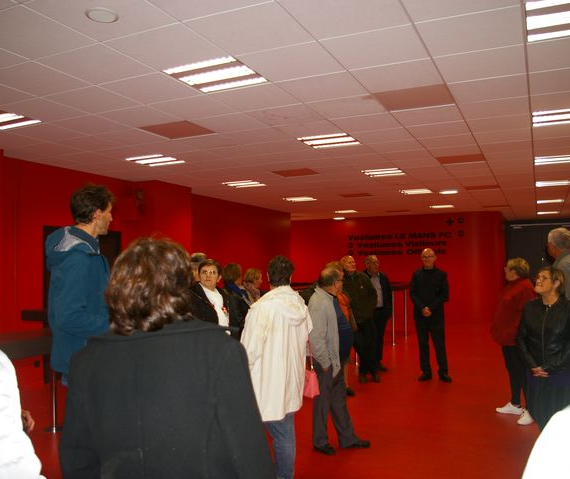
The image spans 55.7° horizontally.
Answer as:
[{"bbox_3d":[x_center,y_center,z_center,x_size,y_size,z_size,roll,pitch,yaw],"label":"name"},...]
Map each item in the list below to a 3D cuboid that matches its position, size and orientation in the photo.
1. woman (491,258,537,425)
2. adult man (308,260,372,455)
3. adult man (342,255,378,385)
[{"bbox_3d":[2.301,1.001,5.415,0.420,1.626,0.500,-1,-3,14],"label":"woman"},{"bbox_3d":[0.458,1.006,4.634,0.500,1.580,0.480,-1,-2,9],"label":"adult man"},{"bbox_3d":[1.024,1.070,7.415,0.550,1.710,0.380,0,-3,-7],"label":"adult man"}]

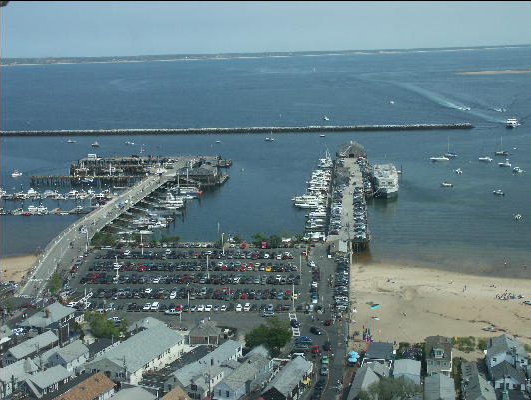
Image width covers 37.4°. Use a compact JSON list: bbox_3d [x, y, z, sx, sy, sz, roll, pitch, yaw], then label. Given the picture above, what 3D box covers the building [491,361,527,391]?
[{"bbox_3d":[63.618,46.896,205.213,7.600,6.500,9.300,1,11,13],"label":"building"}]

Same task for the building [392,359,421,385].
[{"bbox_3d":[39.276,47.639,216.898,7.200,4.400,10.300,1,11,11],"label":"building"}]

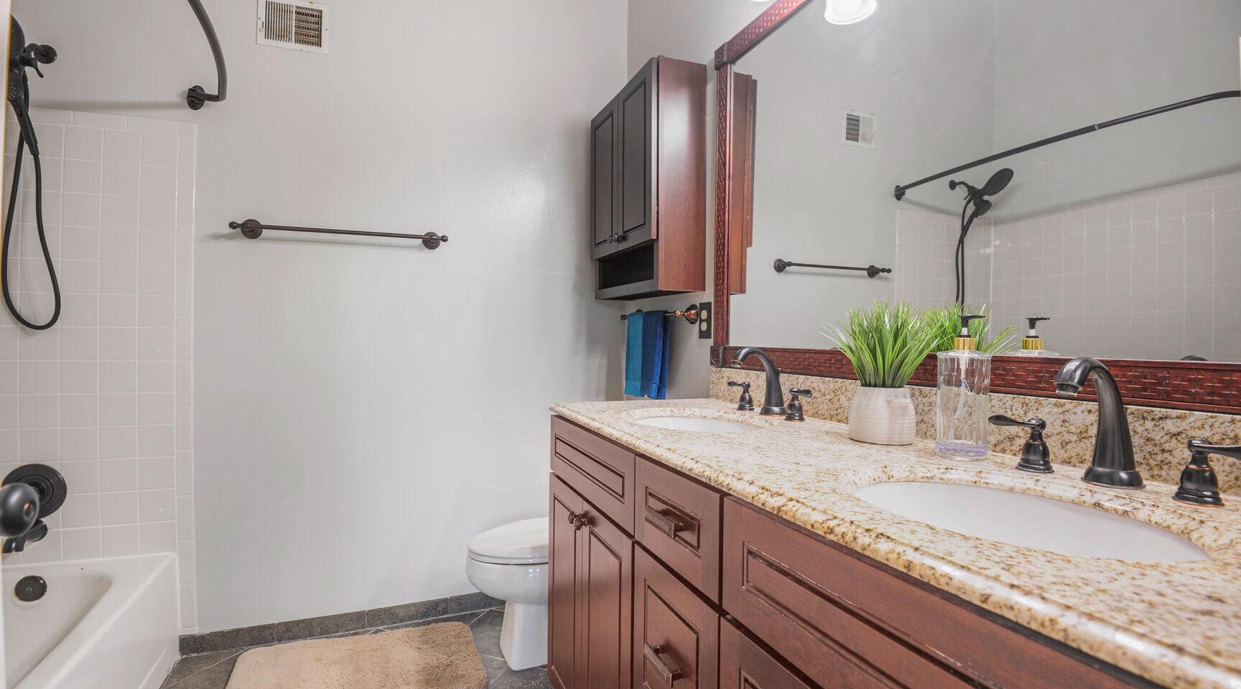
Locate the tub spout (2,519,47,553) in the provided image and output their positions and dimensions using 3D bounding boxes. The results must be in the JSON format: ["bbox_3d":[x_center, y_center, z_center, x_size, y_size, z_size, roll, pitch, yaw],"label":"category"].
[{"bbox_3d":[-1.837,0.592,1.688,0.074,0.075,0.148,0,0,-23],"label":"tub spout"}]

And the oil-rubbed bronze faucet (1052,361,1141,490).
[{"bbox_3d":[0.591,0.097,0.689,0.172,0.164,0.068,0,0,-23],"label":"oil-rubbed bronze faucet"}]

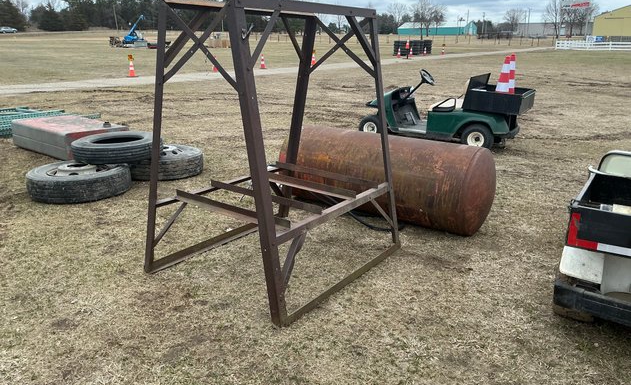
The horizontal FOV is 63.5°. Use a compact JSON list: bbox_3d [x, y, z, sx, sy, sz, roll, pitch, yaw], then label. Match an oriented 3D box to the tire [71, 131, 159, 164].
[{"bbox_3d":[-2.240,-0.520,5.820,0.980,0.240,0.980,-1,15,0],"label":"tire"}]

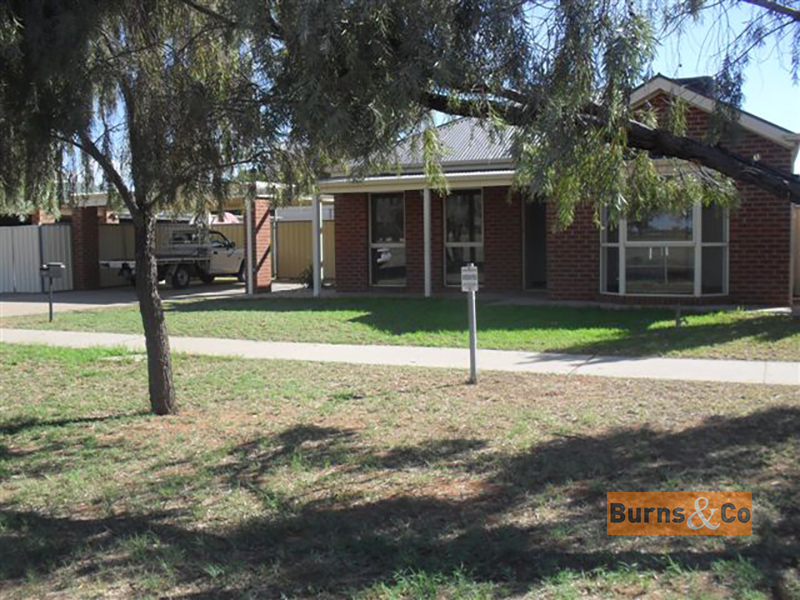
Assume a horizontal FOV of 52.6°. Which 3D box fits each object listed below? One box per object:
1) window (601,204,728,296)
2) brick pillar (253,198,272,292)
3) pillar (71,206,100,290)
[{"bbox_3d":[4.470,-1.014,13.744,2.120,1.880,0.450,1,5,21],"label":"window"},{"bbox_3d":[-3.318,-1.263,18.809,0.330,2.120,0.620,1,5,21],"label":"brick pillar"},{"bbox_3d":[-8.426,-1.381,21.699,0.340,2.220,0.620,1,5,21],"label":"pillar"}]

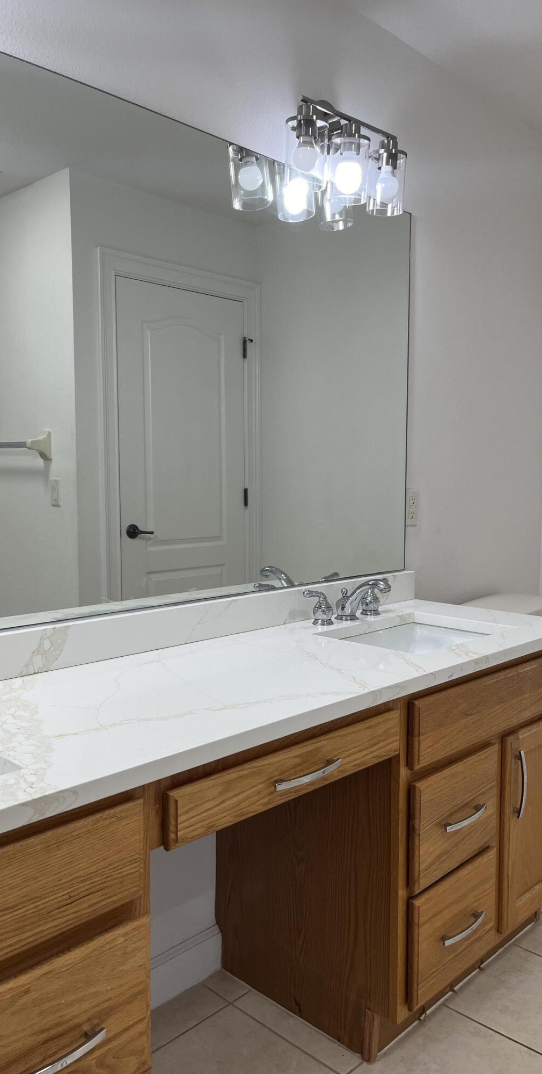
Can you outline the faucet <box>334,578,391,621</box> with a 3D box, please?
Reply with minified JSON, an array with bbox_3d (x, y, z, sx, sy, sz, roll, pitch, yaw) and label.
[{"bbox_3d":[0.241,0.163,2.113,0.165,0.111,0.062,4,6,44],"label":"faucet"}]

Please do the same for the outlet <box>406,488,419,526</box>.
[{"bbox_3d":[0.435,-0.088,2.468,0.009,0.113,0.069,4,6,44],"label":"outlet"}]

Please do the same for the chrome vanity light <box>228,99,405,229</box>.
[{"bbox_3d":[0.183,-0.970,2.048,0.138,0.260,0.425,4,6,44],"label":"chrome vanity light"}]

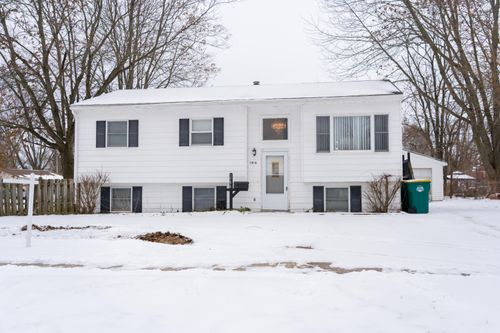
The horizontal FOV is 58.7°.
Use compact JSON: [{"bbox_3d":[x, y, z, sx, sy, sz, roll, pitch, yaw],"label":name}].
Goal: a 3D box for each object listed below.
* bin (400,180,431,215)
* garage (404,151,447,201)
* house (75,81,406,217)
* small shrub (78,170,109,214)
[{"bbox_3d":[5.584,1.006,14.900,0.840,1.130,0.680,0,-2,10],"label":"bin"},{"bbox_3d":[10.146,0.687,32.295,6.200,3.350,6.500,0,-2,10],"label":"garage"},{"bbox_3d":[-0.217,-0.874,19.229,11.967,5.319,7.359,0,-2,10],"label":"house"},{"bbox_3d":[-5.706,0.948,16.200,1.020,1.550,0.920,0,-2,10],"label":"small shrub"}]

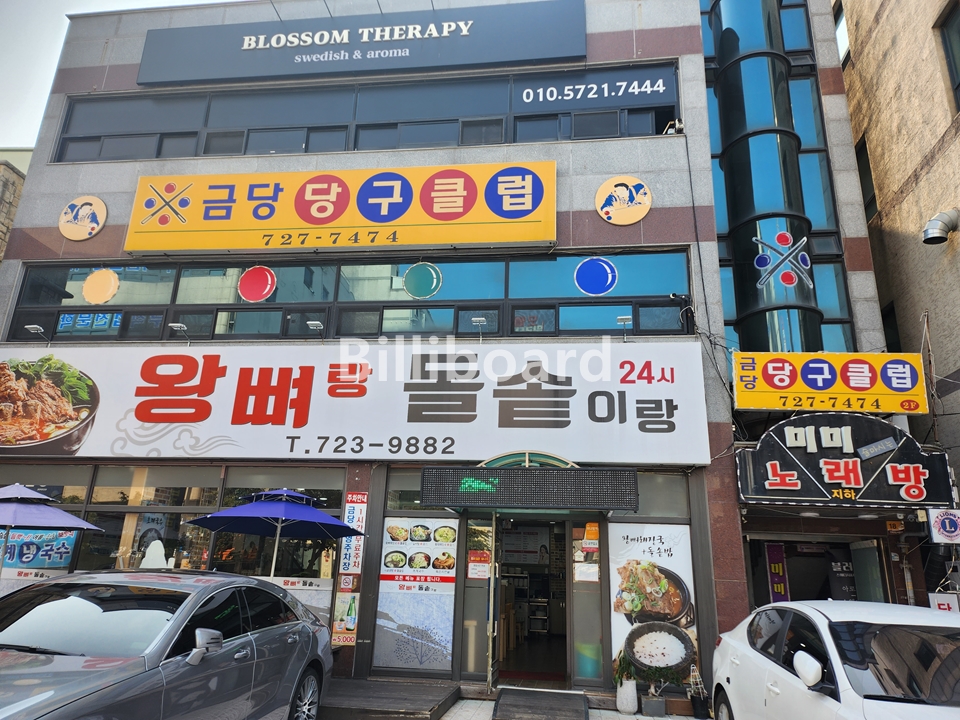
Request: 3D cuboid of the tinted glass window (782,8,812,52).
[{"bbox_3d":[5.733,-6.019,12.122,0.494,0.945,0.080,0,-18,7],"label":"tinted glass window"}]

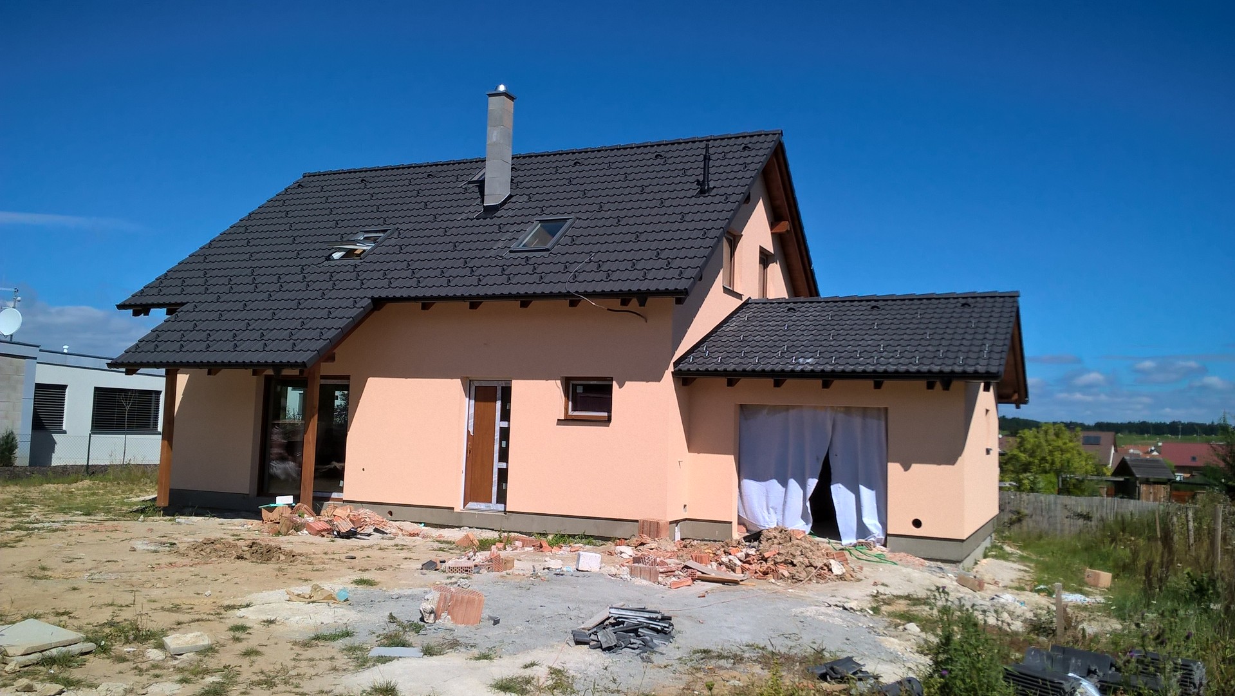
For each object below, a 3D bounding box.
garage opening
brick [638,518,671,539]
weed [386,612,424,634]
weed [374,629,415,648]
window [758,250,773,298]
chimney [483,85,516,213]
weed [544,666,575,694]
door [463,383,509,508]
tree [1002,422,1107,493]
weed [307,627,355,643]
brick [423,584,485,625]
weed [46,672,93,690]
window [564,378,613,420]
[{"bbox_3d":[2.959,1.898,15.633,2.350,2.000,0.250,0,-6,24],"label":"garage opening"},{"bbox_3d":[0.550,2.720,15.287,0.355,0.240,0.270,-1,-6,33],"label":"brick"},{"bbox_3d":[-1.716,2.230,8.250,0.310,0.130,0.240,3,-5,-11],"label":"weed"},{"bbox_3d":[-1.682,2.185,7.648,0.280,0.100,0.200,3,-5,-12],"label":"weed"},{"bbox_3d":[2.980,-1.412,20.684,0.170,1.160,1.070,0,-6,24],"label":"window"},{"bbox_3d":[-2.342,-3.985,20.144,0.420,2.500,0.420,0,-6,24],"label":"chimney"},{"bbox_3d":[-0.374,2.164,6.628,0.210,0.110,0.230,2,-5,-2],"label":"weed"},{"bbox_3d":[-2.130,1.617,16.957,0.930,2.150,0.110,0,-6,24],"label":"door"},{"bbox_3d":[19.220,5.514,45.000,4.500,4.400,4.400,0,-5,23],"label":"tree"},{"bbox_3d":[-2.207,2.201,7.832,0.360,0.080,0.200,3,-5,-15],"label":"weed"},{"bbox_3d":[-1.375,2.165,8.541,0.420,0.240,0.250,12,-5,-23],"label":"brick"},{"bbox_3d":[-3.320,2.013,6.152,0.280,0.080,0.190,5,-6,-27],"label":"weed"},{"bbox_3d":[-0.427,0.810,16.237,0.880,0.670,0.110,0,-6,24],"label":"window"}]

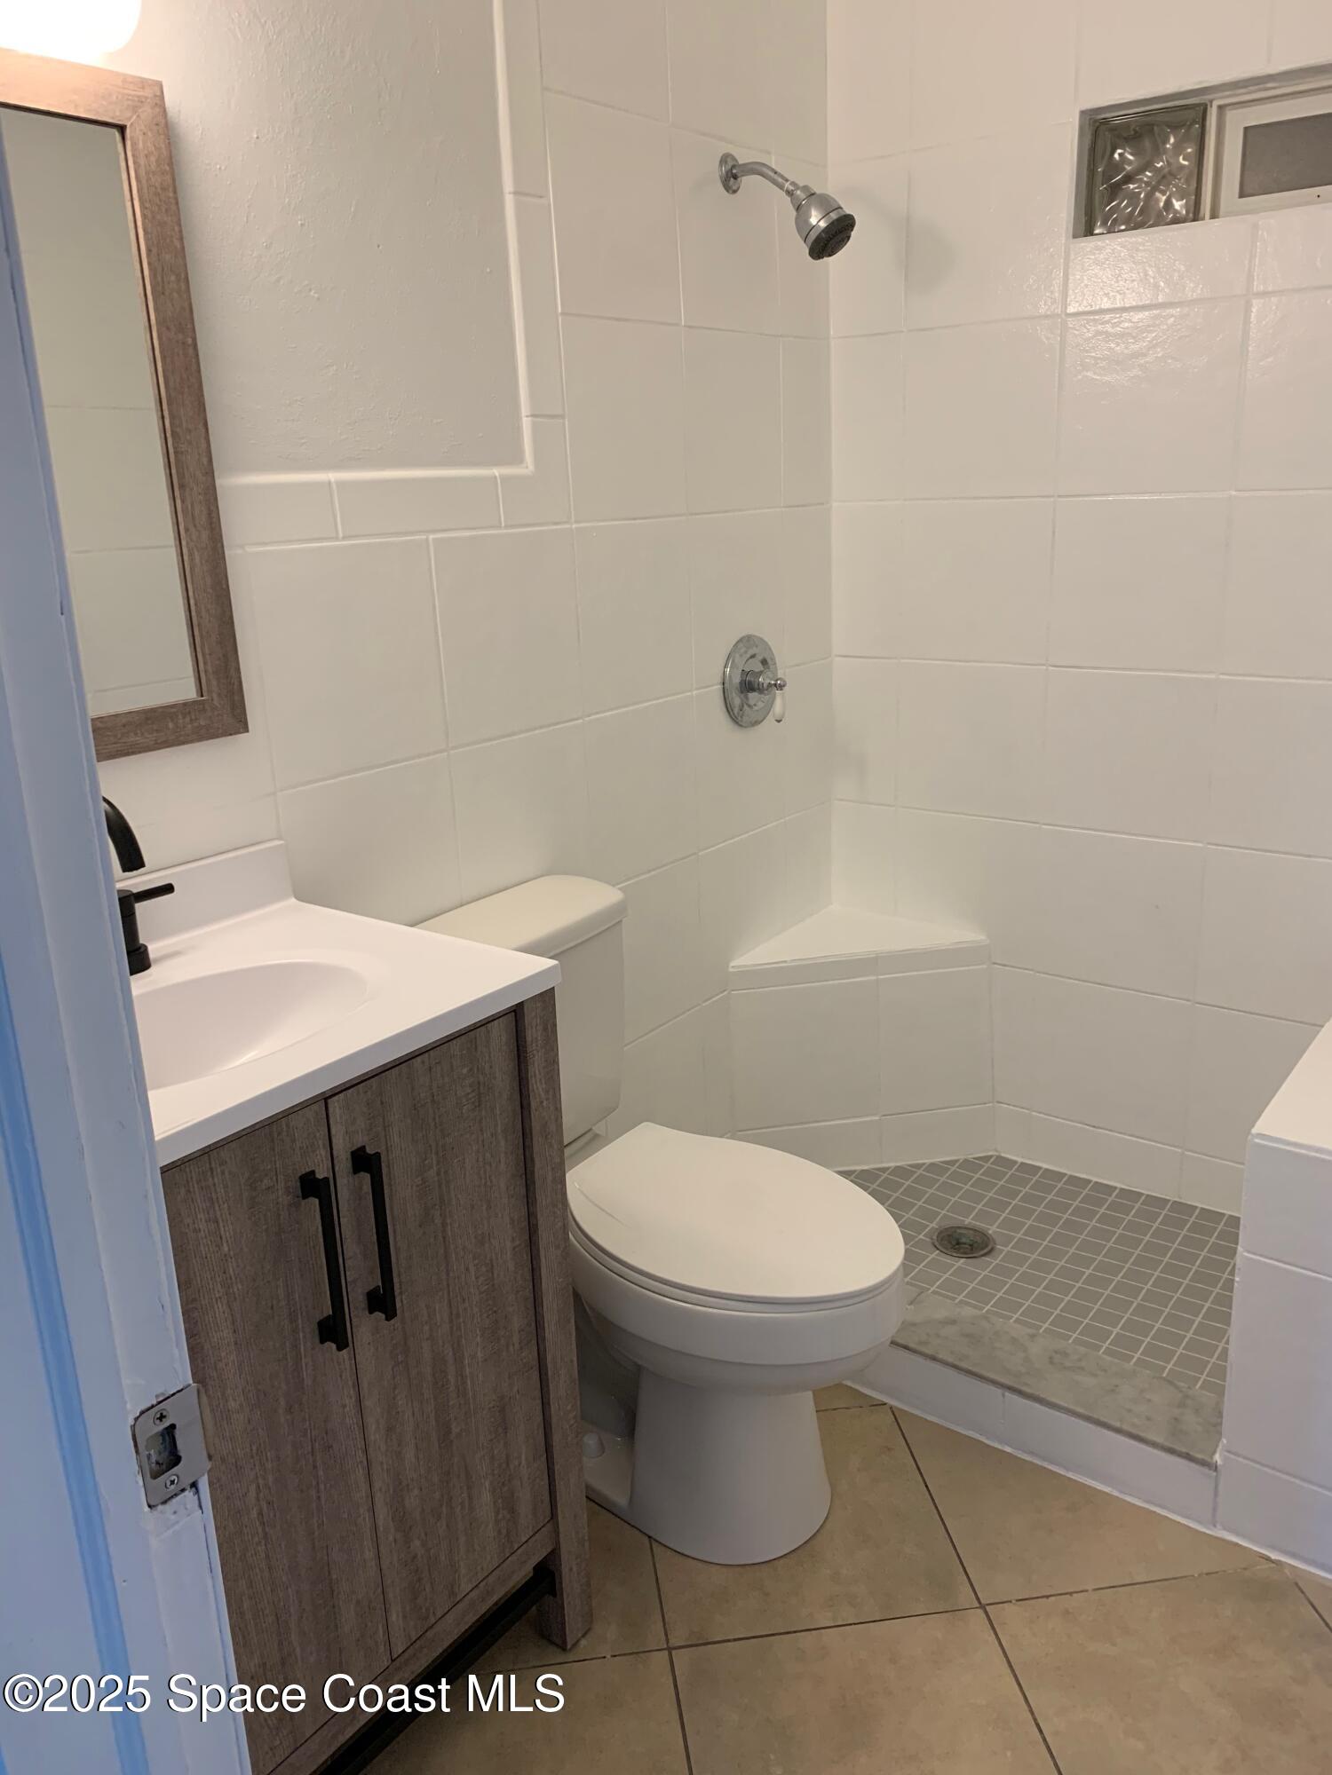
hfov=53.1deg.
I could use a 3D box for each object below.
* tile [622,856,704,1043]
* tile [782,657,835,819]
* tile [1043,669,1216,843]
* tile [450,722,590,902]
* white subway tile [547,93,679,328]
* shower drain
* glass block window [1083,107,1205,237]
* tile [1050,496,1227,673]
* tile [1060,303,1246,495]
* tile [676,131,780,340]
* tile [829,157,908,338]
[{"bbox_3d":[-0.026,0.121,2.430,0.010,0.302,0.298,11,21,37],"label":"tile"},{"bbox_3d":[0.292,-0.310,2.746,0.010,0.302,0.183,11,21,37],"label":"tile"},{"bbox_3d":[0.845,-0.243,2.447,0.305,0.302,0.010,11,21,37],"label":"tile"},{"bbox_3d":[-0.220,-0.091,2.098,0.010,0.300,0.297,10,21,36],"label":"tile"},{"bbox_3d":[-0.079,-1.043,2.073,0.010,0.302,0.298,11,21,37],"label":"white subway tile"},{"bbox_3d":[0.566,0.675,2.525,0.115,0.012,0.115,-2,17,1],"label":"shower drain"},{"bbox_3d":[0.812,-1.185,2.209,0.195,0.187,0.080,10,21,36],"label":"glass block window"},{"bbox_3d":[0.815,-0.524,2.311,0.294,0.295,0.010,10,21,36],"label":"tile"},{"bbox_3d":[0.826,-0.830,2.284,0.305,0.302,0.010,10,21,36],"label":"tile"},{"bbox_3d":[0.104,-1.098,2.251,0.010,0.295,0.294,10,21,36],"label":"tile"},{"bbox_3d":[0.372,-1.170,2.448,0.157,0.295,0.010,10,21,36],"label":"tile"}]

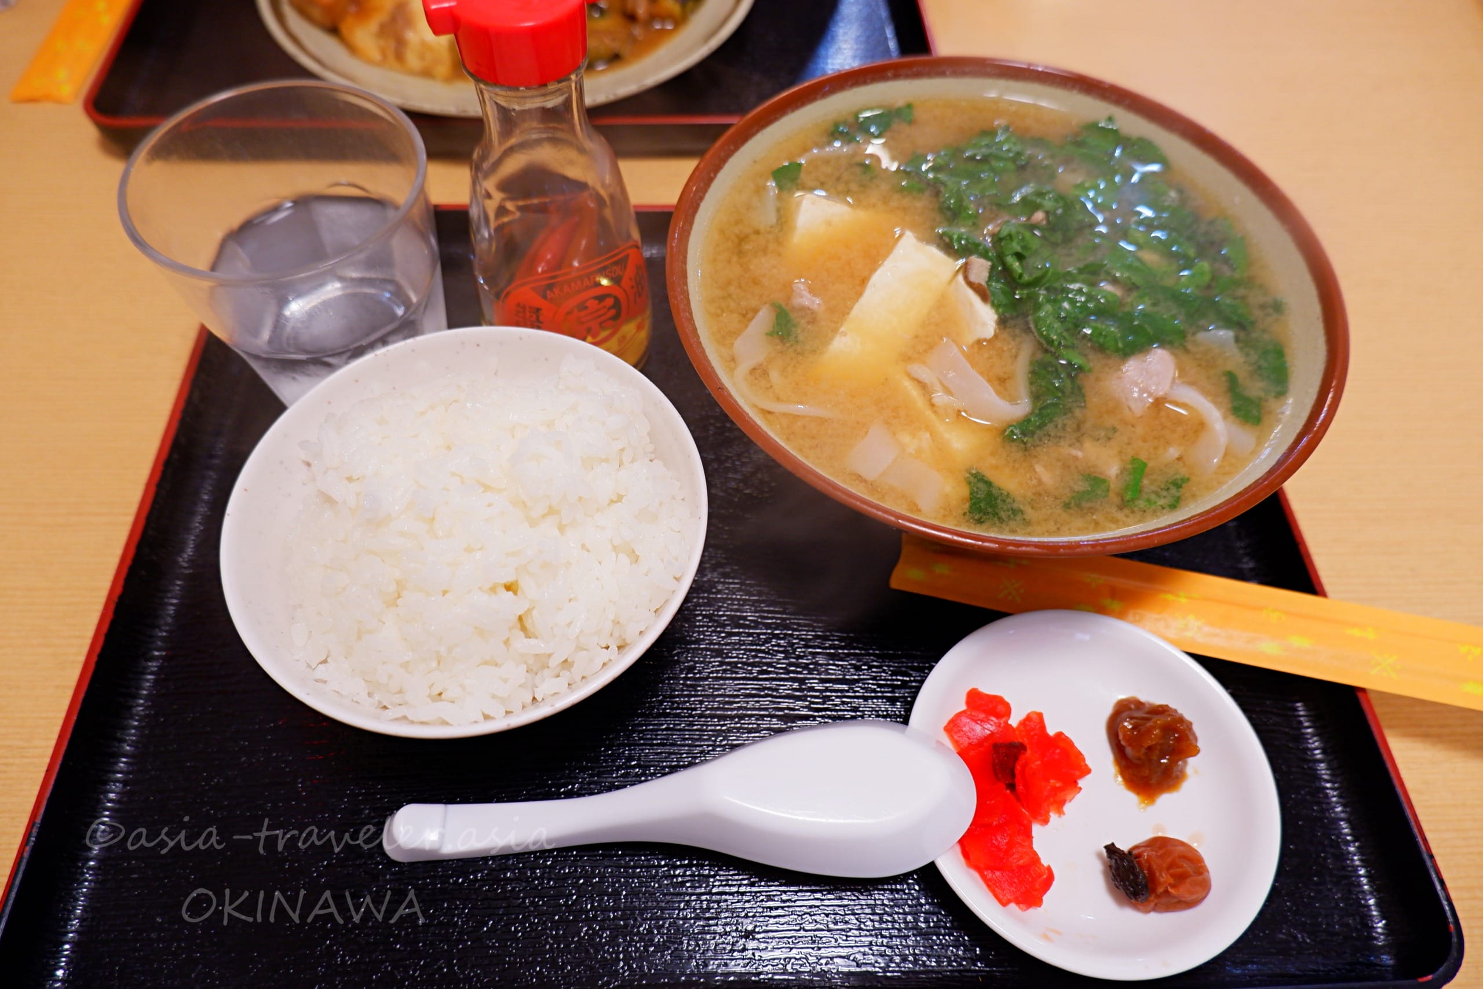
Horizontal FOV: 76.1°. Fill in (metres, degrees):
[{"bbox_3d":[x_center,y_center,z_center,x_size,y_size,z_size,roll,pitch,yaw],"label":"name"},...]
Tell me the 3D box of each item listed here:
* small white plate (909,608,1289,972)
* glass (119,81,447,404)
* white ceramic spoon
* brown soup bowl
[{"bbox_3d":[0.102,0.087,0.285,0.107,0.019,0.107,3,58,0],"label":"small white plate"},{"bbox_3d":[-0.137,-0.066,0.321,0.085,0.106,0.085,3,58,0],"label":"glass"},{"bbox_3d":[-0.018,0.087,0.268,0.170,0.039,0.044,-1,58,-3],"label":"white ceramic spoon"},{"bbox_3d":[0.080,-0.051,0.333,0.209,0.085,0.209,1,58,-2],"label":"brown soup bowl"}]

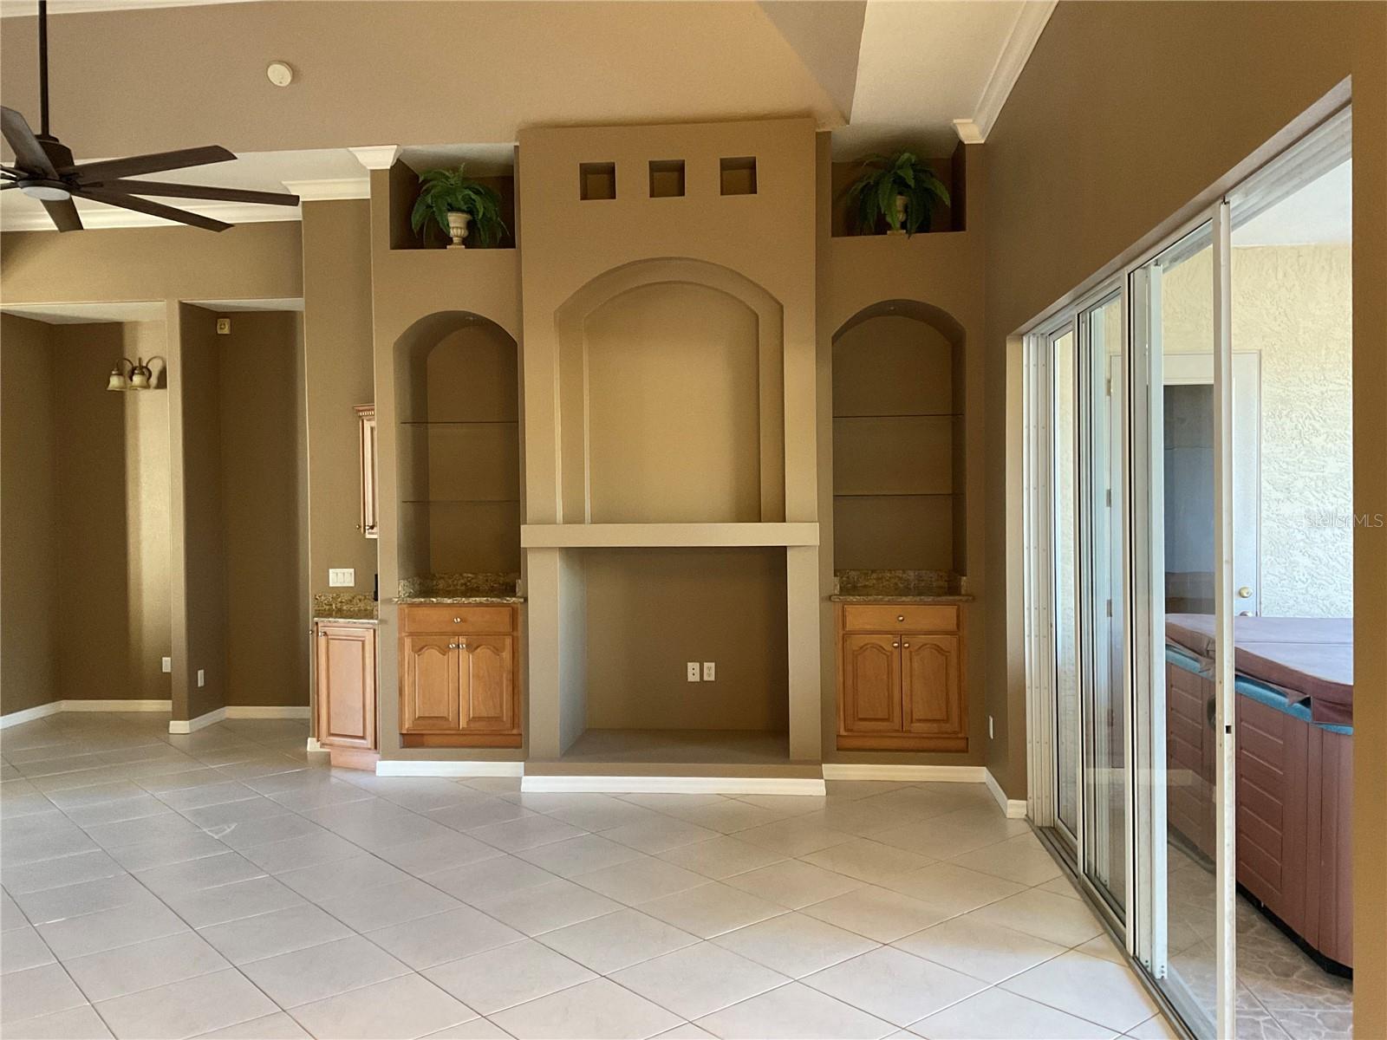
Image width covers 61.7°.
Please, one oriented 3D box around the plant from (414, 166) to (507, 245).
[{"bbox_3d":[-1.388,-1.841,6.926,0.558,0.478,0.419,0,1,4],"label":"plant"}]

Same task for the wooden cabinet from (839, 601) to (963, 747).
[{"bbox_3d":[1.211,0.896,6.925,0.753,0.852,0.580,0,1,4],"label":"wooden cabinet"}]

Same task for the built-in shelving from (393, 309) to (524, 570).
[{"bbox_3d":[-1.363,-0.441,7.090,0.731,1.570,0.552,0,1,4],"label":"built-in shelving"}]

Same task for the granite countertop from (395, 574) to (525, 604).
[{"bbox_3d":[-1.355,0.420,7.123,0.795,0.139,0.630,-1,1,5],"label":"granite countertop"}]

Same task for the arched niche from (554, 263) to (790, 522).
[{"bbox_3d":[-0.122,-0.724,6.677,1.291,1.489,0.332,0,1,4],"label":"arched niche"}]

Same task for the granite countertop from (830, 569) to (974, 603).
[{"bbox_3d":[1.205,0.394,6.901,0.816,0.146,0.628,0,1,4],"label":"granite countertop"}]

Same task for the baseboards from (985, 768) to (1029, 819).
[{"bbox_3d":[1.656,1.442,6.198,0.097,0.088,0.767,-1,1,5],"label":"baseboards"}]

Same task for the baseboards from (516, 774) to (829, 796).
[{"bbox_3d":[-0.115,1.468,6.415,1.678,0.085,0.029,0,1,4],"label":"baseboards"}]

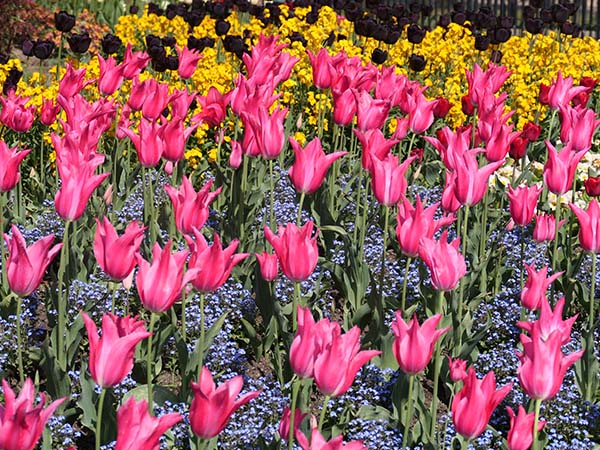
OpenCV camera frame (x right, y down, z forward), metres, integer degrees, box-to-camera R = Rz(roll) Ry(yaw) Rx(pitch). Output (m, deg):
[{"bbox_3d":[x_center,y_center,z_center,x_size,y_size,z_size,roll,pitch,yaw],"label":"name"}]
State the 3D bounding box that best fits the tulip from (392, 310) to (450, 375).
[{"bbox_3d":[0.163,0.159,2.420,0.079,0.082,0.075,3,14,0],"label":"tulip"}]

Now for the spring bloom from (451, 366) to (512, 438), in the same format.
[{"bbox_3d":[0.225,0.221,2.200,0.074,0.084,0.070,0,16,0],"label":"spring bloom"}]

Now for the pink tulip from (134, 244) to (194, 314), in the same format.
[{"bbox_3d":[-0.179,0.071,2.360,0.077,0.091,0.073,5,14,0],"label":"pink tulip"}]

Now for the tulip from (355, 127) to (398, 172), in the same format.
[{"bbox_3d":[0.137,-0.134,3.200,0.076,0.074,0.073,6,14,0],"label":"tulip"}]

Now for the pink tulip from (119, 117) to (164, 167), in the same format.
[{"bbox_3d":[-0.298,-0.157,3.360,0.087,0.089,0.082,0,16,0],"label":"pink tulip"}]

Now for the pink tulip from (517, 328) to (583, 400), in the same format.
[{"bbox_3d":[0.314,0.175,2.250,0.083,0.089,0.071,0,16,0],"label":"pink tulip"}]

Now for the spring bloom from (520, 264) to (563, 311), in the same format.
[{"bbox_3d":[0.358,0.093,2.650,0.060,0.065,0.057,7,13,0],"label":"spring bloom"}]

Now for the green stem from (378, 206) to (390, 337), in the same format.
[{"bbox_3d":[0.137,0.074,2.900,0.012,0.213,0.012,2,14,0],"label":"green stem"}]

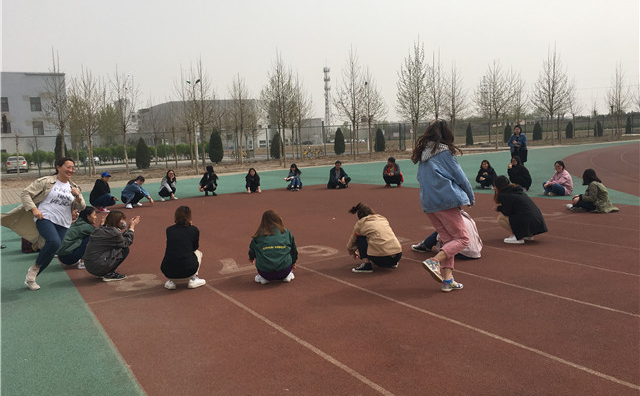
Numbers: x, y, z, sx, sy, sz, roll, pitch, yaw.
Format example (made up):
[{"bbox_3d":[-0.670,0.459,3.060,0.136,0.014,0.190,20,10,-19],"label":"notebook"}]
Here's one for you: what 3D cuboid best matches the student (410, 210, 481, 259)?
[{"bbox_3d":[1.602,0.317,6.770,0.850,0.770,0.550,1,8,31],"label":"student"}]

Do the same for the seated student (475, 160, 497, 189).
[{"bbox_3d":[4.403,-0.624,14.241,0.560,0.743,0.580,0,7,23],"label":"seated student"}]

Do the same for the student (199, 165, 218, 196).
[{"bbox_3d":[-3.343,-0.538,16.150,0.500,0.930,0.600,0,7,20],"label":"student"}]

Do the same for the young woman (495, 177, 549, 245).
[{"bbox_3d":[2.750,0.142,7.360,0.660,0.870,0.500,-1,7,14],"label":"young woman"}]

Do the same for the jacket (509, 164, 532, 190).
[{"bbox_3d":[4.931,-0.543,13.094,0.520,0.620,0.500,-7,8,-30],"label":"jacket"}]

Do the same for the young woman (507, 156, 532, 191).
[{"bbox_3d":[4.908,-0.594,13.165,0.650,0.873,0.520,-7,8,-33],"label":"young woman"}]

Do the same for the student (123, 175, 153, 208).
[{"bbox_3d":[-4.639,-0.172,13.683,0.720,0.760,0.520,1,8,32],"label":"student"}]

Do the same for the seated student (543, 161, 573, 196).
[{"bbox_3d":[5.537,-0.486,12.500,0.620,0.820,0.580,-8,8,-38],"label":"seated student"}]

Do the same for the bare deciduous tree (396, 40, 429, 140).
[{"bbox_3d":[6.288,-6.690,36.303,2.400,7.751,2.400,-2,6,10],"label":"bare deciduous tree"}]

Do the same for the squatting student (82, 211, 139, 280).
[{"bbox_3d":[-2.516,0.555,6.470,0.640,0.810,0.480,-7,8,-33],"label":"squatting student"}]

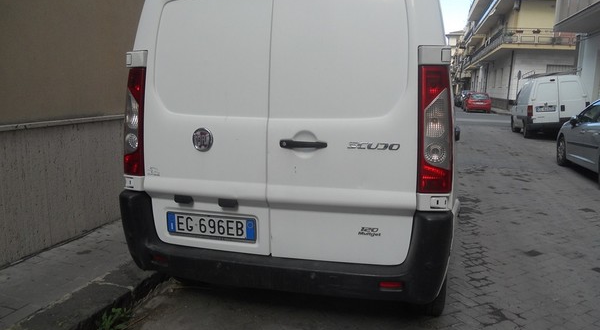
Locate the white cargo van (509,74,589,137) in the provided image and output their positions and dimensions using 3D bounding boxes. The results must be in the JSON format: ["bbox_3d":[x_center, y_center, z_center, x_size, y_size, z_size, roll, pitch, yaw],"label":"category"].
[{"bbox_3d":[8.613,-2.121,16.437,1.820,1.930,4.440,-1,8,17],"label":"white cargo van"}]

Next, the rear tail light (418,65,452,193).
[{"bbox_3d":[0.616,-0.158,2.126,0.168,0.585,0.110,3,10,17],"label":"rear tail light"}]

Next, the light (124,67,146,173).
[{"bbox_3d":[-0.901,-0.236,2.579,0.168,0.585,0.110,3,10,17],"label":"light"}]

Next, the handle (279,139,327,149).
[{"bbox_3d":[0.016,-0.099,2.270,0.240,0.042,0.045,3,10,17],"label":"handle"}]

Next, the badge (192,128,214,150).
[{"bbox_3d":[-0.506,-0.127,2.436,0.120,0.122,0.018,3,10,17],"label":"badge"}]

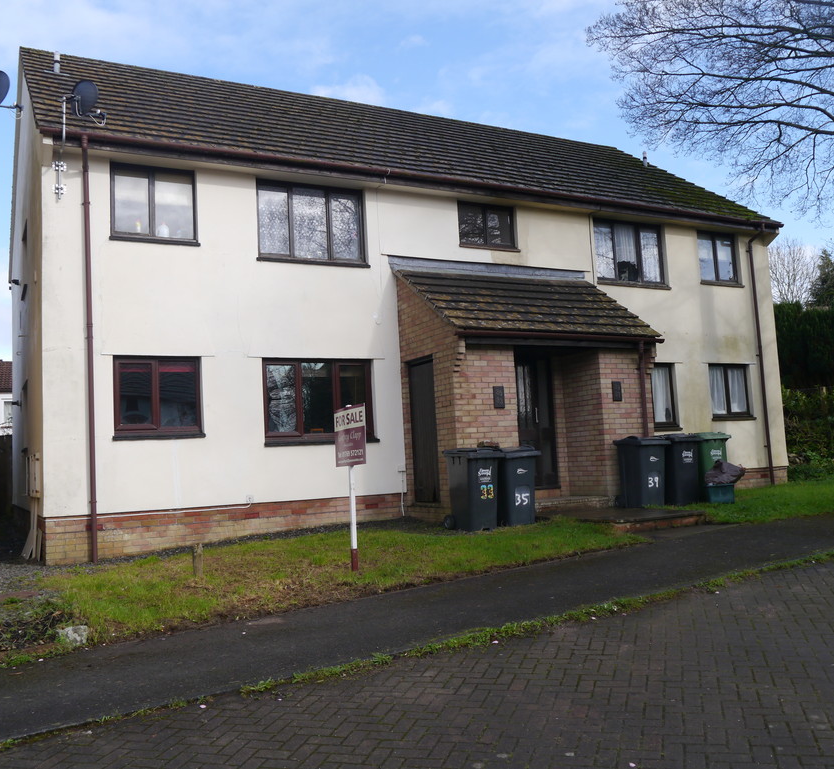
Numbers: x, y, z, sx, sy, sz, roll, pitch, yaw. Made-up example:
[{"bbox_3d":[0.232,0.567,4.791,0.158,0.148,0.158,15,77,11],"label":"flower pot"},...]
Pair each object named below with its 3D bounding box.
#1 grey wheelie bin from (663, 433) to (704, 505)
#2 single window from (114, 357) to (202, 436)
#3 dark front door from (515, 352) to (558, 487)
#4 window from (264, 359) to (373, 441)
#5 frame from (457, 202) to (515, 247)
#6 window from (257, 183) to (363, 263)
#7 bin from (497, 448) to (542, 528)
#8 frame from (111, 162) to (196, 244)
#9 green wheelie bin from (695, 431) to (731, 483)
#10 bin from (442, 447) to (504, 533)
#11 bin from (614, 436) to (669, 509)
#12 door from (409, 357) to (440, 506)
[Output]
[{"bbox_3d":[3.784,1.273,12.321,0.580,1.070,0.730,0,-6,-28],"label":"grey wheelie bin"},{"bbox_3d":[-3.418,0.153,10.968,1.126,1.056,0.120,0,-7,-27],"label":"single window"},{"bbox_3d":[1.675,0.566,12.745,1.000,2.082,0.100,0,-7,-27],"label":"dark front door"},{"bbox_3d":[-1.402,0.230,11.983,1.656,1.202,0.120,0,-7,-27],"label":"window"},{"bbox_3d":[1.177,-2.672,13.960,1.167,0.698,0.100,0,-6,-28],"label":"frame"},{"bbox_3d":[-1.567,-2.433,12.488,1.728,1.105,0.100,0,-6,-28],"label":"window"},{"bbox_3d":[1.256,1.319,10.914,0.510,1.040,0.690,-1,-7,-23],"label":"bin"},{"bbox_3d":[-3.613,-2.483,11.419,1.142,1.007,0.100,0,-6,-28],"label":"frame"},{"bbox_3d":[4.316,1.280,12.671,0.580,1.070,0.730,0,-6,-28],"label":"green wheelie bin"},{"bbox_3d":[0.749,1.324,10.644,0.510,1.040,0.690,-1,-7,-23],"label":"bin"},{"bbox_3d":[3.250,1.256,11.948,0.510,1.040,0.690,-1,-7,-23],"label":"bin"},{"bbox_3d":[0.126,0.707,12.213,0.060,2.032,0.768,0,-6,-28],"label":"door"}]

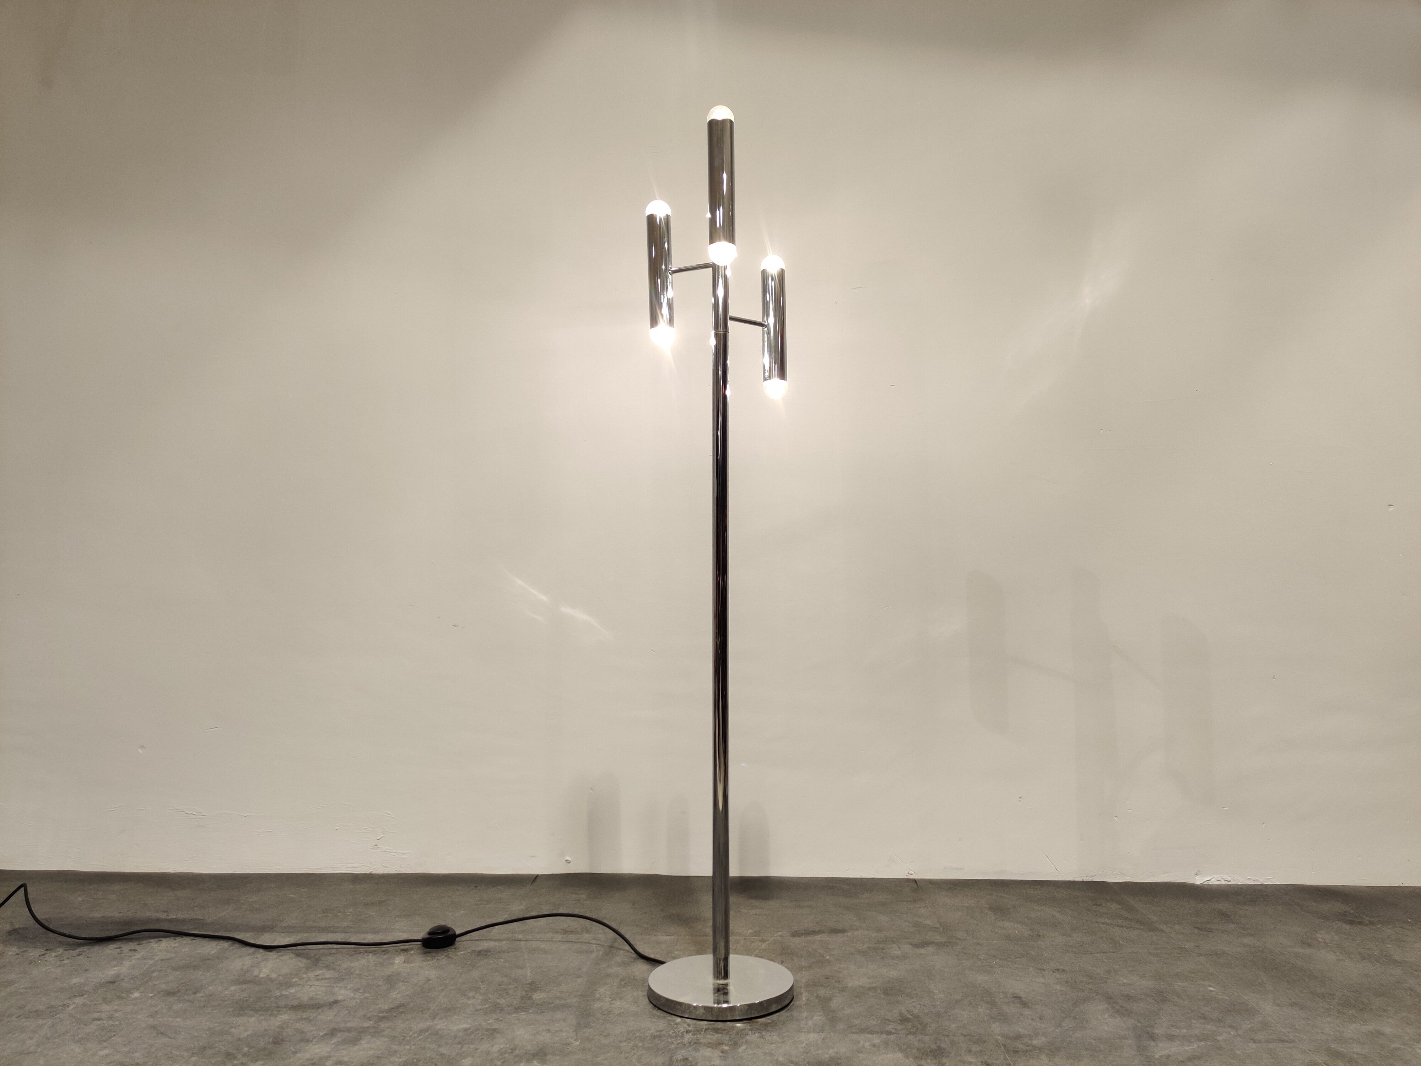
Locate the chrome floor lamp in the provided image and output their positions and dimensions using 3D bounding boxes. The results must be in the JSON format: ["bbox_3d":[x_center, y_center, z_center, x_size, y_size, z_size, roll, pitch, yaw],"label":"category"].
[{"bbox_3d":[0.016,0.041,1.972,0.261,1.530,0.271,0,-3,0],"label":"chrome floor lamp"}]

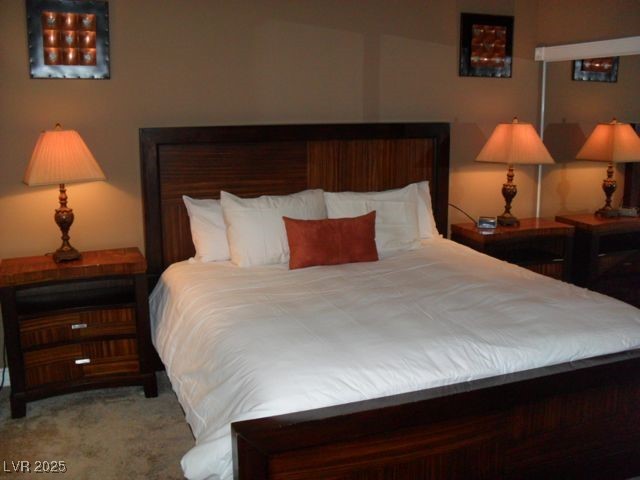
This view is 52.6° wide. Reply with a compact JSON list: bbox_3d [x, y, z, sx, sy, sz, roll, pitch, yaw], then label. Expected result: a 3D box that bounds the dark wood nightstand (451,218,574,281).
[{"bbox_3d":[1.309,0.277,4.481,0.720,0.750,0.400,-5,12,-20],"label":"dark wood nightstand"}]

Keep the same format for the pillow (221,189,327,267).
[{"bbox_3d":[-0.249,-0.066,3.748,0.615,0.440,0.170,-5,-8,-20],"label":"pillow"}]

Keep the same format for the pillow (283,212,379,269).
[{"bbox_3d":[0.078,-0.001,3.702,0.540,0.280,0.120,-5,-10,-20],"label":"pillow"}]

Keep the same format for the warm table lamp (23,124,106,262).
[{"bbox_3d":[-1.367,-0.250,3.498,0.385,0.738,0.365,-5,12,-20],"label":"warm table lamp"}]

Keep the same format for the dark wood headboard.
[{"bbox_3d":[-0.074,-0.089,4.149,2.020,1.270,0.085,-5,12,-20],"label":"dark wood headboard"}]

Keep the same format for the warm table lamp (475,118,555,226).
[{"bbox_3d":[1.309,-0.455,4.386,0.380,0.724,0.365,-5,12,-20],"label":"warm table lamp"}]

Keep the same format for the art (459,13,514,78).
[{"bbox_3d":[1.140,-1.313,4.429,0.420,0.420,0.040,-5,12,-20],"label":"art"}]

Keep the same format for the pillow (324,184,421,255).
[{"bbox_3d":[0.317,-0.116,4.012,0.630,0.430,0.160,-6,-8,-23],"label":"pillow"}]

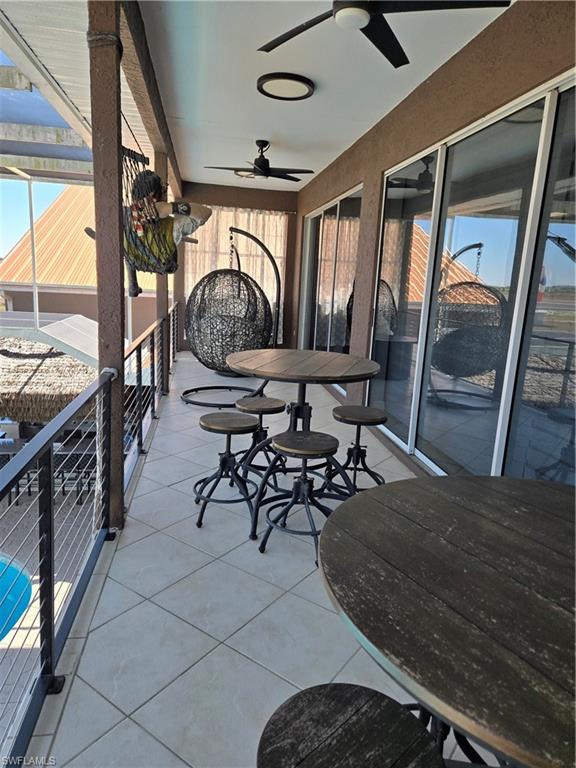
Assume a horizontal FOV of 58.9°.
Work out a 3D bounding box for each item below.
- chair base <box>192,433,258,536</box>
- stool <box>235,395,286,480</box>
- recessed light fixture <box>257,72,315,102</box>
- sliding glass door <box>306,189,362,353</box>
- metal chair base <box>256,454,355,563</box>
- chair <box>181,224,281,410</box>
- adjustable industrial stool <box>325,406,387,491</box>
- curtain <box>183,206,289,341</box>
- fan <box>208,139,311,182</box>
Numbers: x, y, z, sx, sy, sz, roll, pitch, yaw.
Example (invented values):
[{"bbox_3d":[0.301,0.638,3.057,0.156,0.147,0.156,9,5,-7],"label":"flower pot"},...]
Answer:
[{"bbox_3d":[-0.371,0.537,3.155,0.430,0.575,0.430,1,12,-10],"label":"chair base"},{"bbox_3d":[-0.206,0.426,3.712,0.430,0.584,0.430,1,12,-10],"label":"stool"},{"bbox_3d":[-0.016,-2.418,4.168,0.465,0.058,0.465,3,12,-1],"label":"recessed light fixture"},{"bbox_3d":[0.523,-1.326,7.313,0.110,2.380,3.450,1,12,-10],"label":"sliding glass door"},{"bbox_3d":[0.081,0.628,2.821,0.430,0.582,0.430,1,12,-10],"label":"metal chair base"},{"bbox_3d":[-0.649,-0.764,5.905,1.120,1.970,1.000,5,12,8],"label":"chair"},{"bbox_3d":[0.501,0.482,3.670,0.430,0.565,0.430,1,12,-10],"label":"adjustable industrial stool"},{"bbox_3d":[-0.957,-1.943,9.298,1.900,2.380,0.110,1,12,-10],"label":"curtain"},{"bbox_3d":[-0.302,-2.626,5.982,1.280,0.420,1.260,1,12,-10],"label":"fan"}]

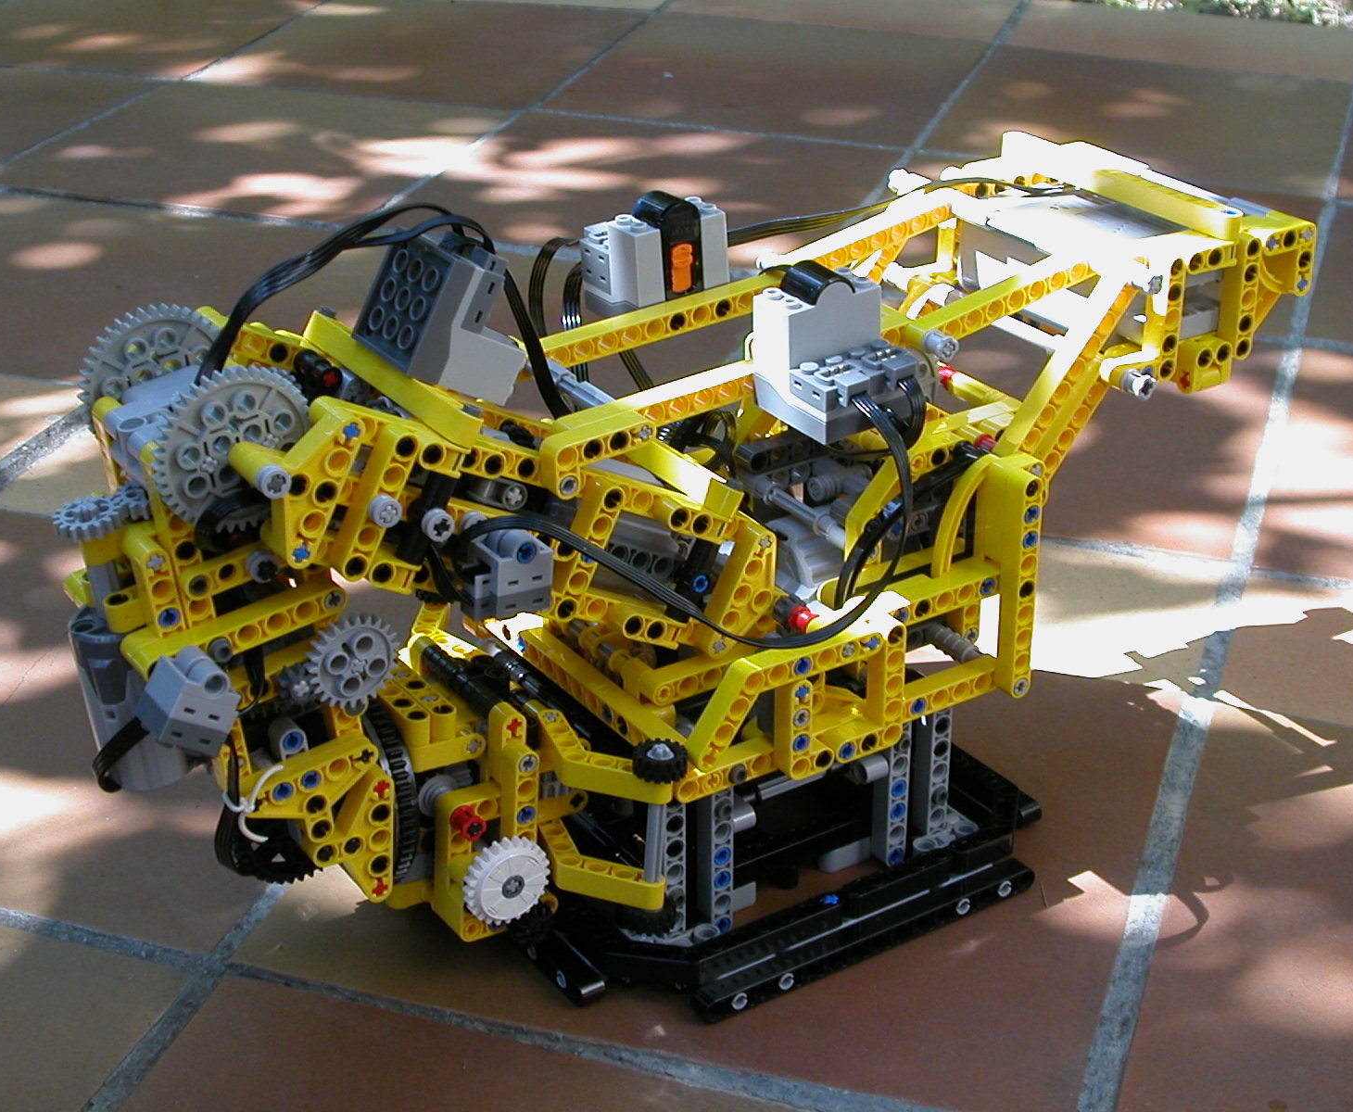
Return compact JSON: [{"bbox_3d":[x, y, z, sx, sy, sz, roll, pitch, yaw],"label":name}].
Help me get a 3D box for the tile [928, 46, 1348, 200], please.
[{"bbox_3d":[0.299,-0.274,1.471,0.242,0.012,0.250,8,28,16],"label":"tile"}]

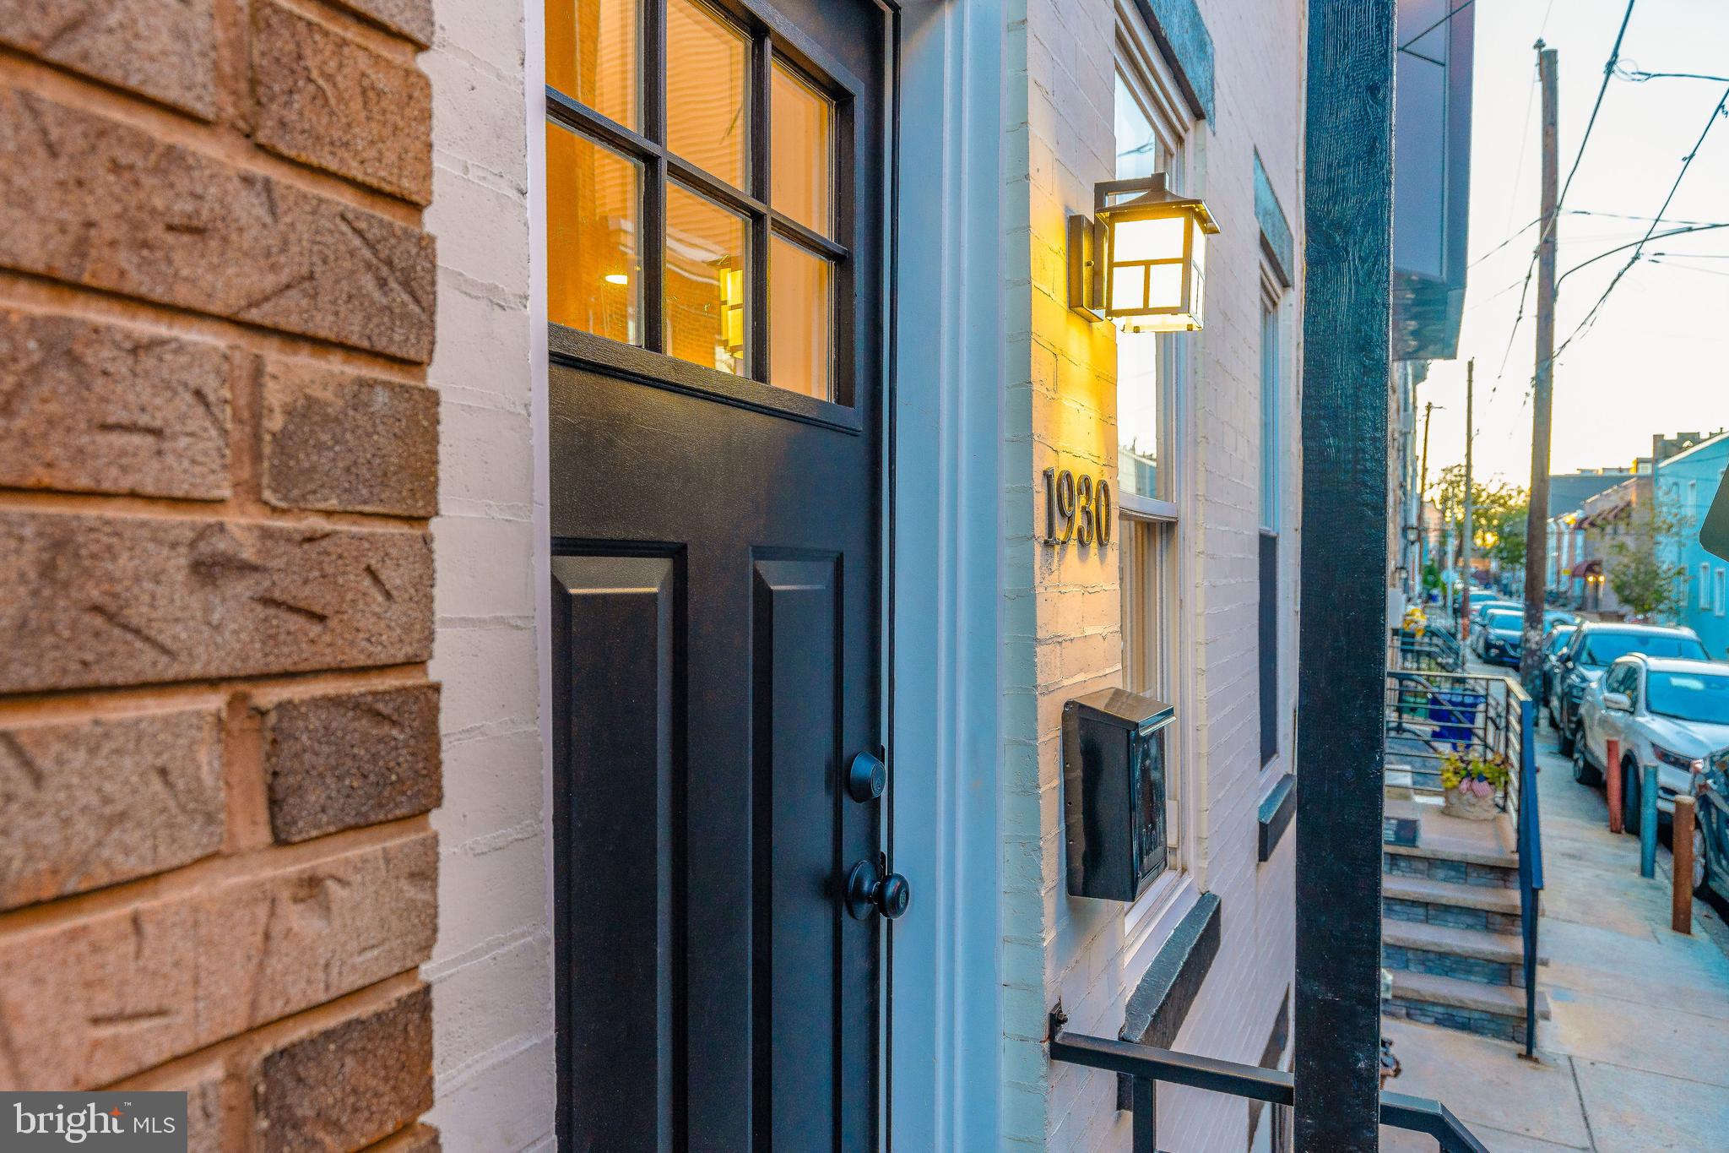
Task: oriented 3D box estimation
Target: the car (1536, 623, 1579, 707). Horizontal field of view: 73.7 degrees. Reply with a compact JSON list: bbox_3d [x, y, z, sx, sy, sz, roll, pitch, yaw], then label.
[{"bbox_3d":[13.194,1.646,20.931,1.820,1.470,4.600,0,0,26],"label":"car"}]

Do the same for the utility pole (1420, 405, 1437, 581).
[{"bbox_3d":[29.075,-3.447,60.000,0.280,11.200,0.280,2,0,26],"label":"utility pole"}]

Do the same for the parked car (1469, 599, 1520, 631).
[{"bbox_3d":[20.368,1.584,36.681,1.820,1.520,4.600,0,0,26],"label":"parked car"}]

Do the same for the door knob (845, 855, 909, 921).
[{"bbox_3d":[0.021,0.385,1.416,0.062,0.074,0.074,0,0,26],"label":"door knob"}]

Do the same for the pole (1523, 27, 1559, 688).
[{"bbox_3d":[10.531,-2.938,17.900,0.330,10.500,0.330,1,0,26],"label":"pole"}]

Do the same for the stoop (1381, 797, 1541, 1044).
[{"bbox_3d":[3.470,1.986,7.009,1.020,0.740,2.400,0,0,26],"label":"stoop"}]

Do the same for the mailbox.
[{"bbox_3d":[0.386,0.316,1.730,0.113,0.285,0.215,0,0,26],"label":"mailbox"}]

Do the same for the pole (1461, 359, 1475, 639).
[{"bbox_3d":[21.921,-2.769,41.800,0.300,10.200,0.300,1,0,26],"label":"pole"}]

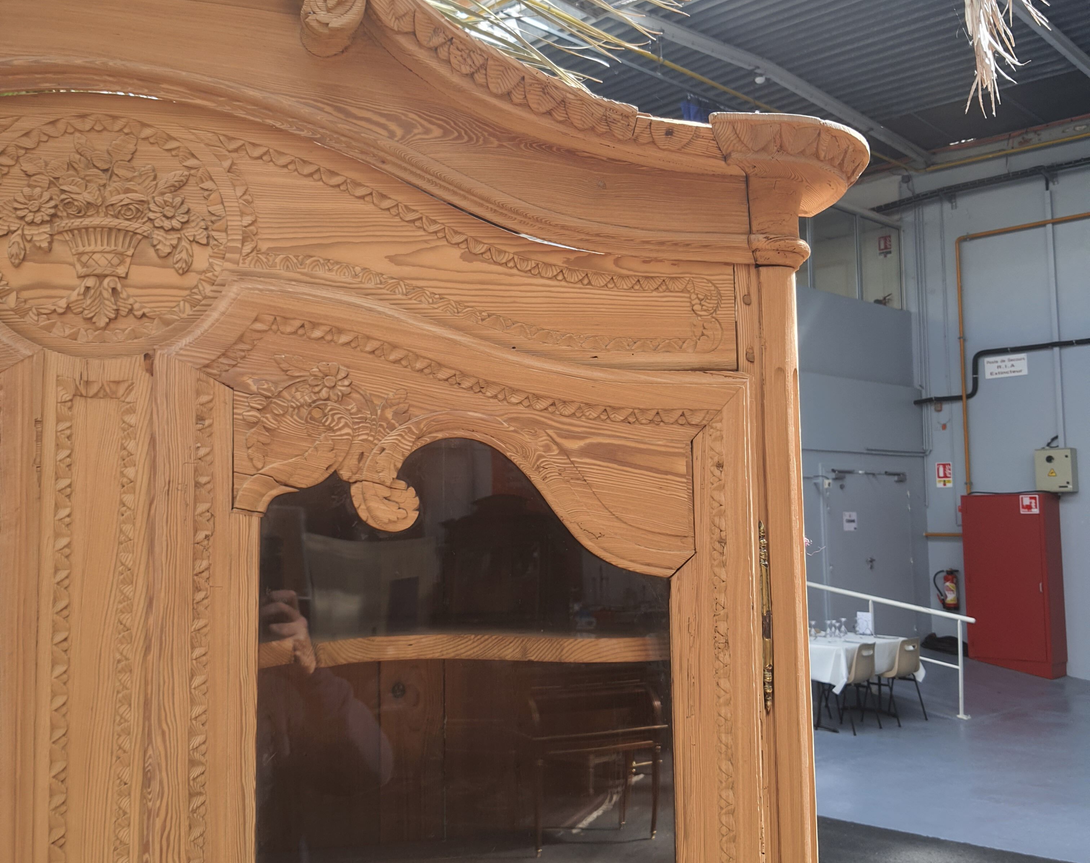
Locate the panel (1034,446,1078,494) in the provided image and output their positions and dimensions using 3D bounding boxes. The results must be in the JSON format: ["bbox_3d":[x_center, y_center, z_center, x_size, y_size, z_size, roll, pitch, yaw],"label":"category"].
[{"bbox_3d":[5.923,0.451,12.625,0.394,0.474,0.200,-5,-6,44],"label":"panel"}]

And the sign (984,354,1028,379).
[{"bbox_3d":[5.565,-0.781,13.169,0.504,0.249,0.015,-5,-6,44],"label":"sign"}]

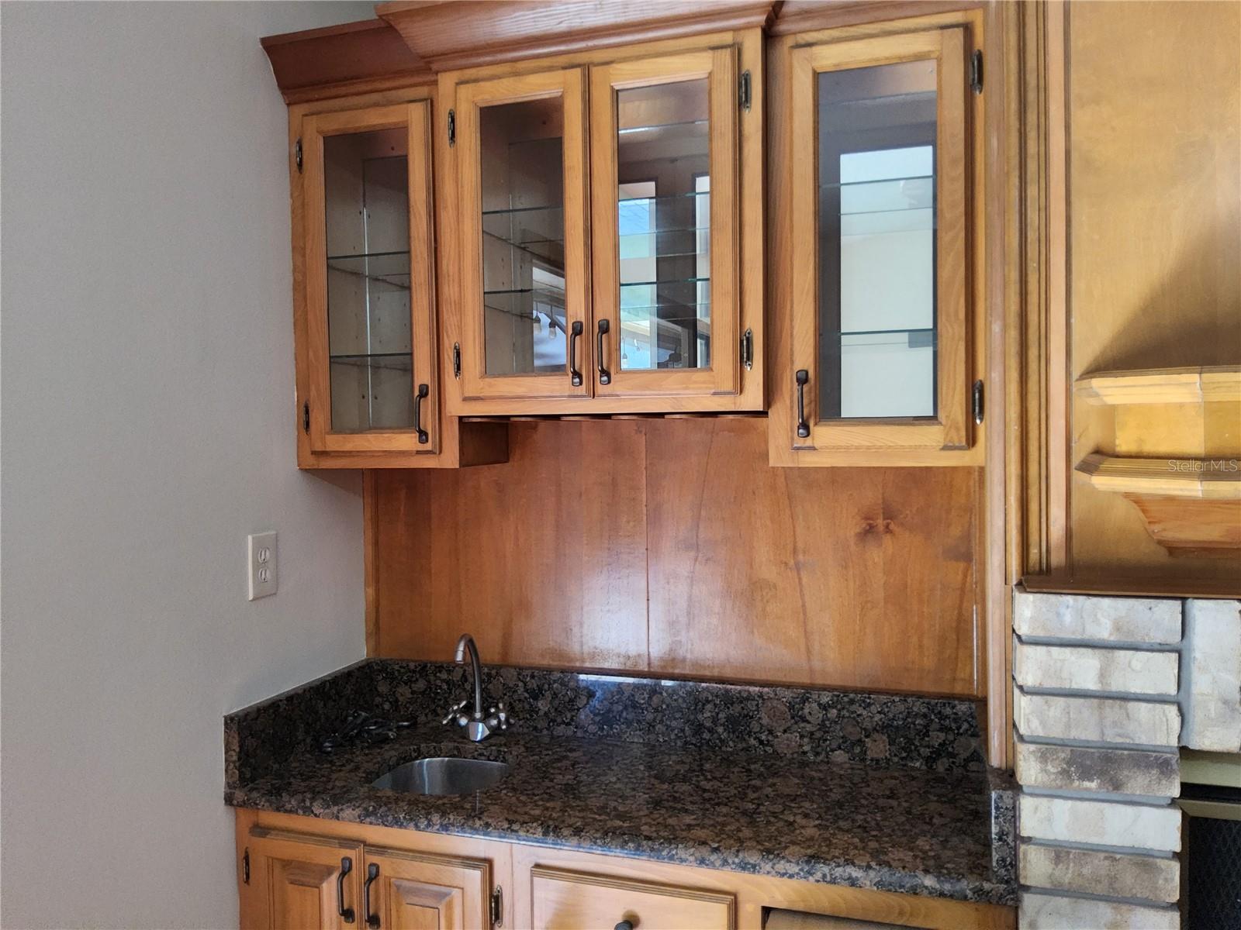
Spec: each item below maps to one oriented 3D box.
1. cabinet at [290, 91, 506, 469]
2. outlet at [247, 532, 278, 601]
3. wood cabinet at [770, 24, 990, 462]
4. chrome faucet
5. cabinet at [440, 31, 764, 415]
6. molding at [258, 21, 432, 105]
[{"bbox_3d":[-0.456,-0.363,1.871,0.365,0.734,0.246,0,2,17],"label":"cabinet"},{"bbox_3d":[-0.686,0.194,1.725,0.006,0.123,0.076,0,2,17],"label":"outlet"},{"bbox_3d":[0.452,-0.367,1.597,0.346,0.734,0.246,0,2,17],"label":"wood cabinet"},{"bbox_3d":[-0.313,0.459,1.864,0.158,0.230,0.115,0,2,17],"label":"chrome faucet"},{"bbox_3d":[-0.006,-0.412,1.708,0.591,0.634,0.296,0,2,17],"label":"cabinet"},{"bbox_3d":[-0.510,-0.775,1.716,0.355,0.099,0.082,0,2,17],"label":"molding"}]

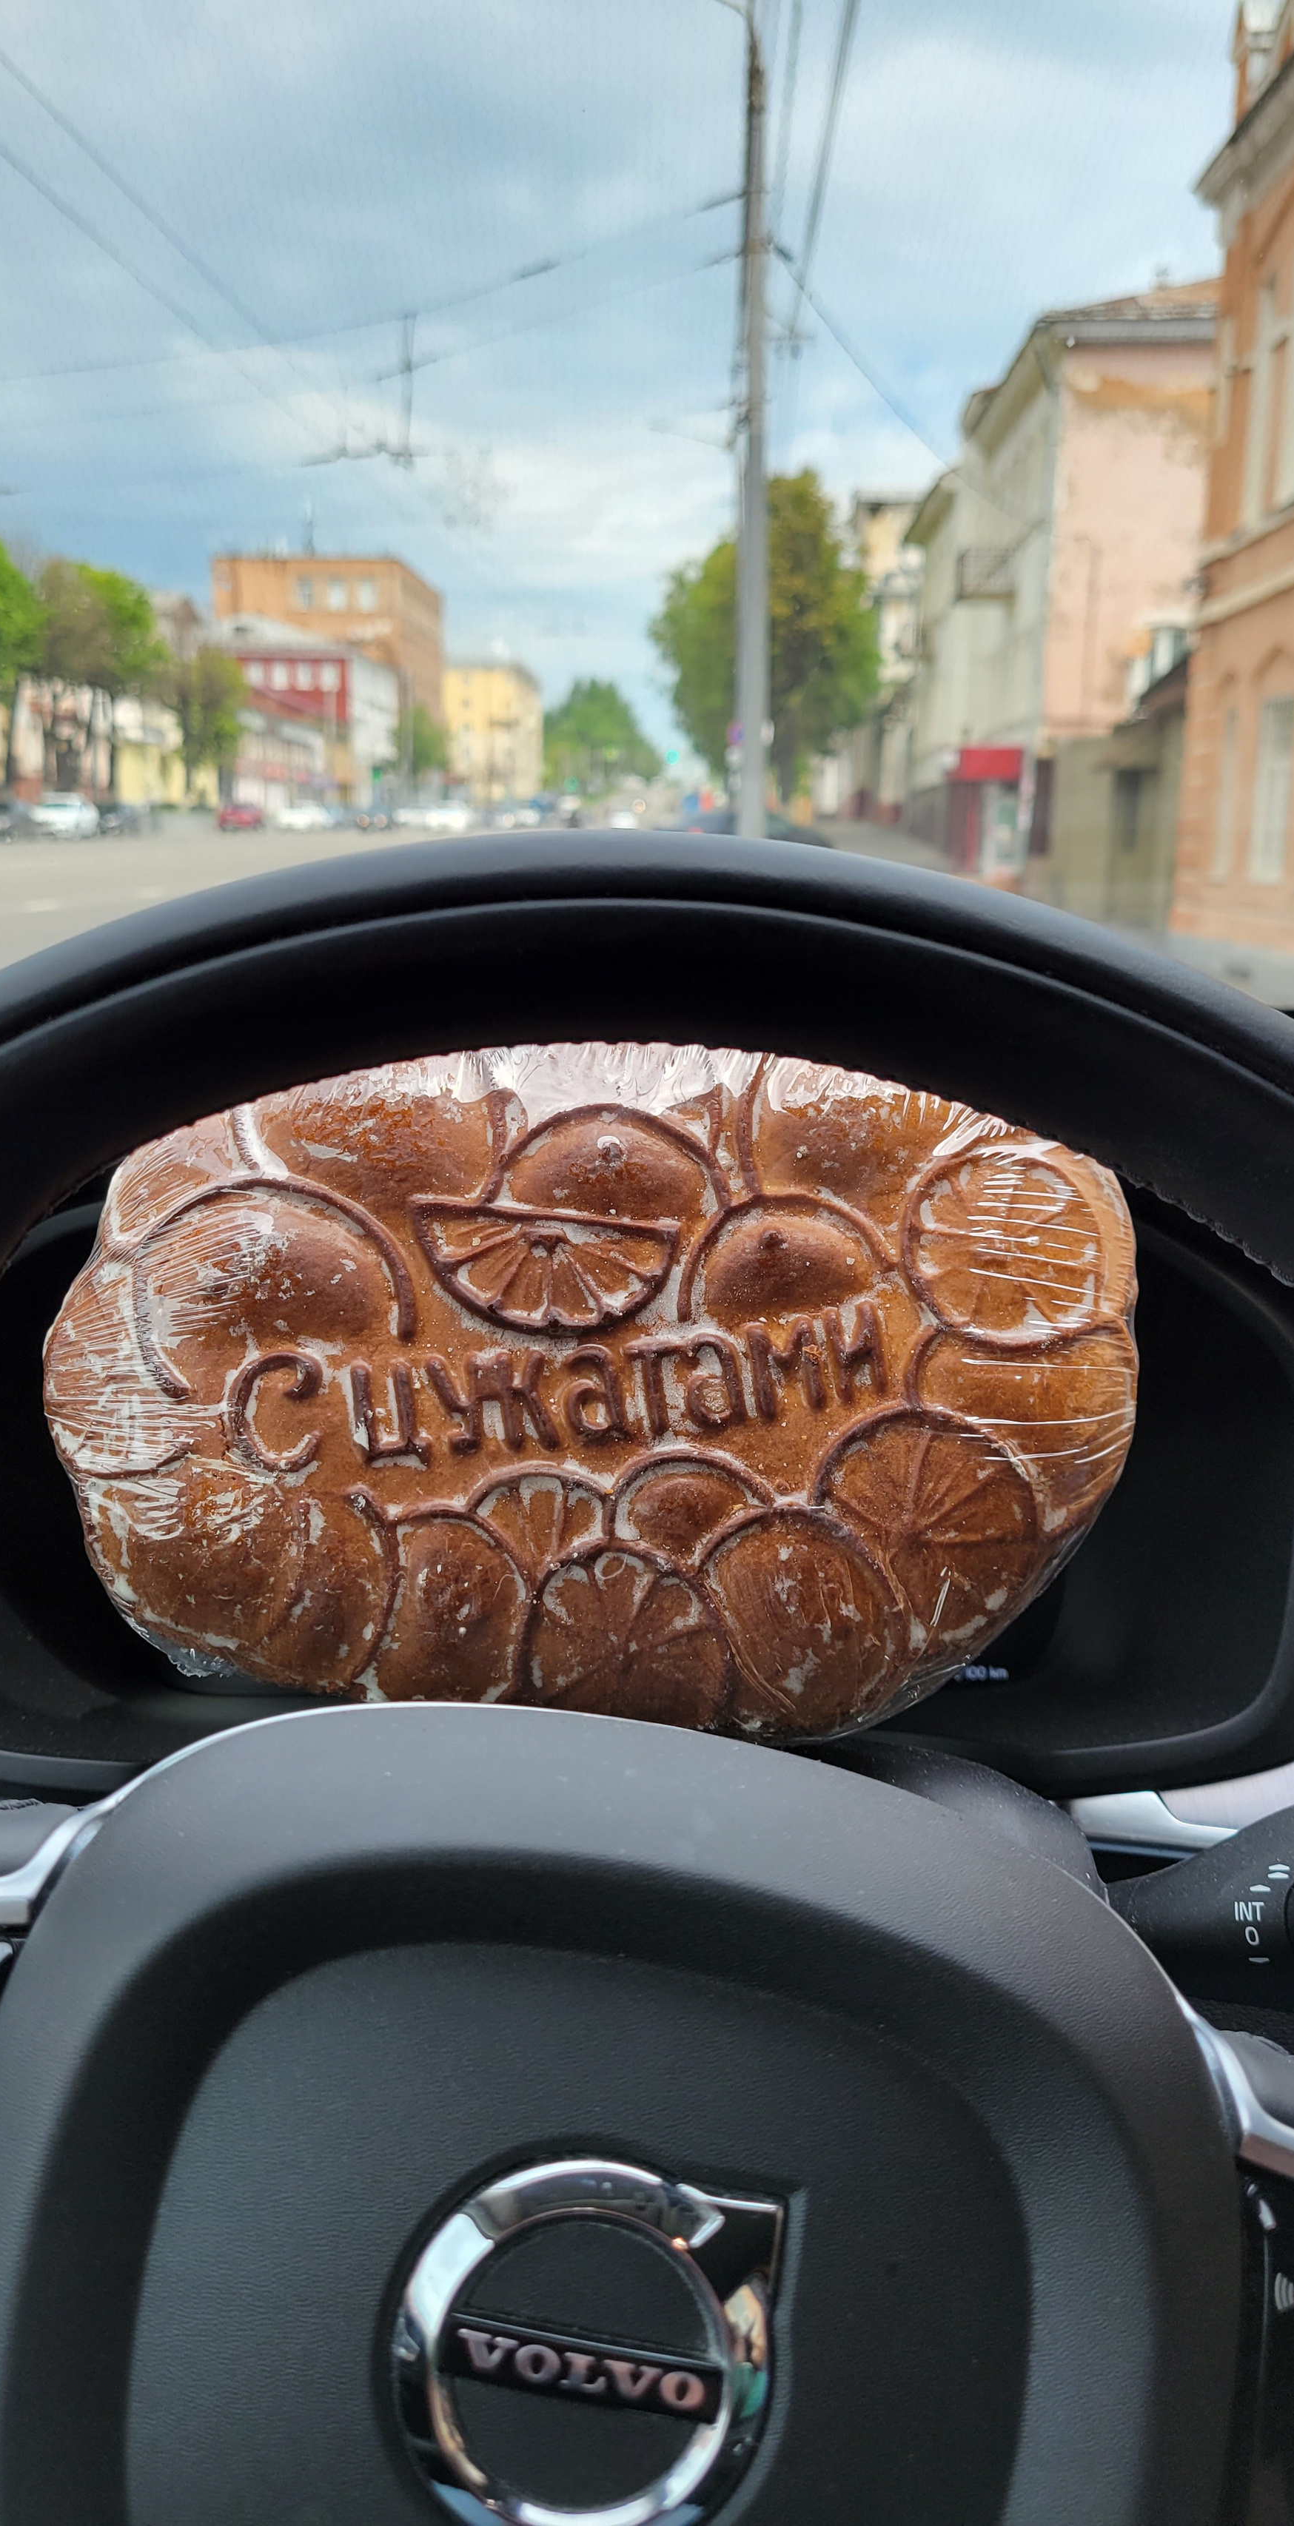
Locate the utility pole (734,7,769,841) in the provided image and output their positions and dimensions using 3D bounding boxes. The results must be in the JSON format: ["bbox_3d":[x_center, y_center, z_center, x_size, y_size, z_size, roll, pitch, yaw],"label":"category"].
[{"bbox_3d":[1.187,-8.840,21.507,0.320,9.520,0.320,0,14,2],"label":"utility pole"}]

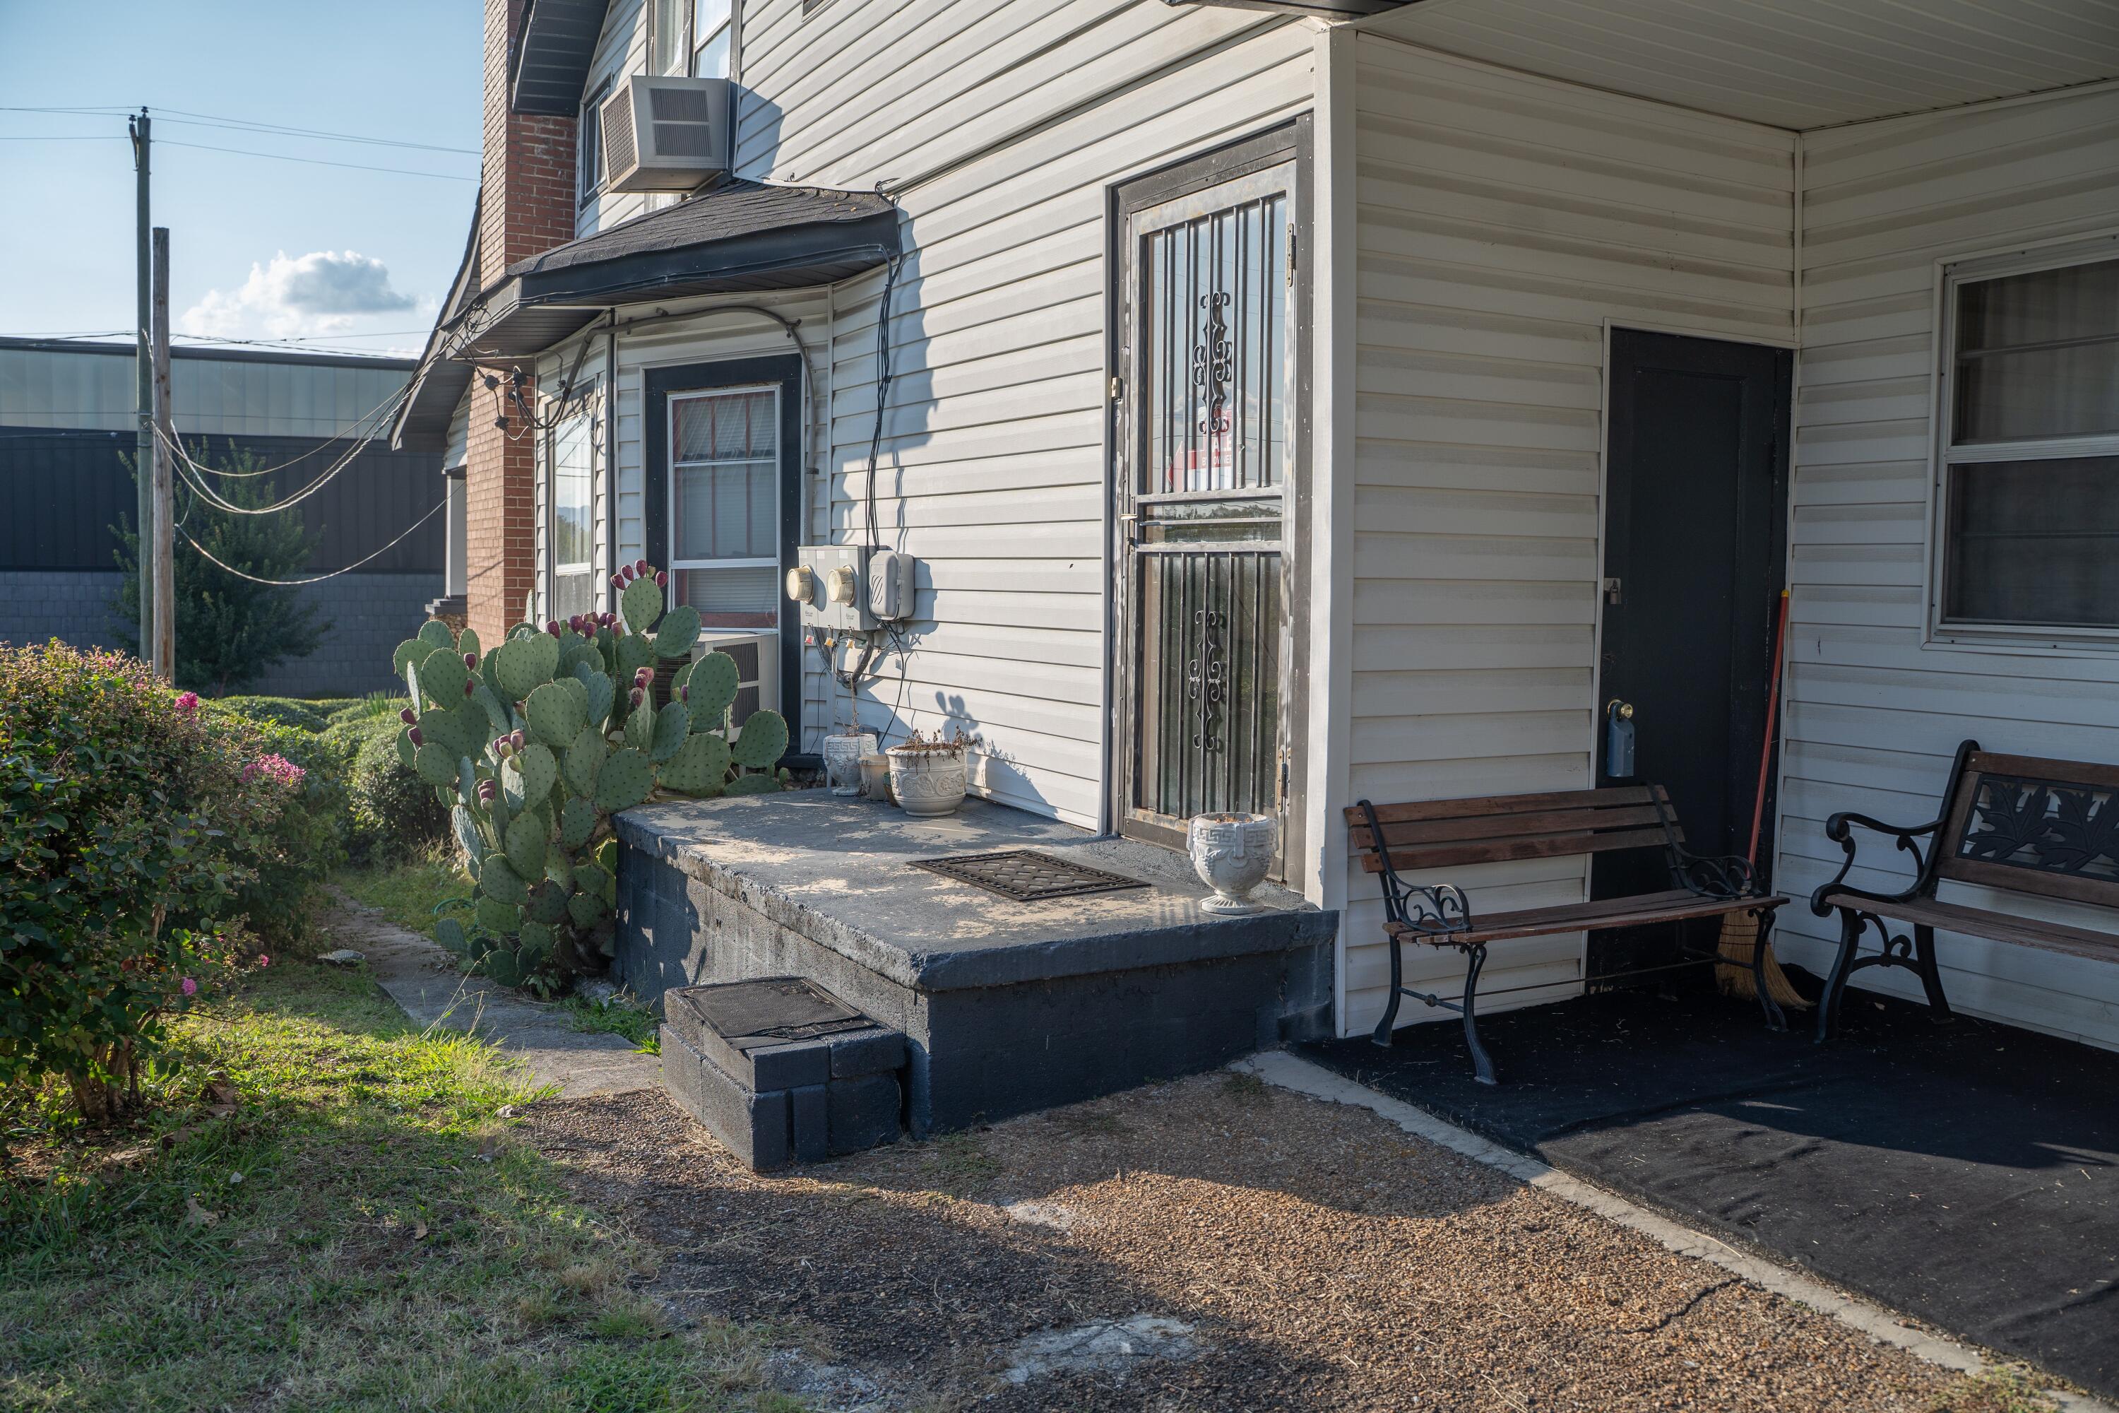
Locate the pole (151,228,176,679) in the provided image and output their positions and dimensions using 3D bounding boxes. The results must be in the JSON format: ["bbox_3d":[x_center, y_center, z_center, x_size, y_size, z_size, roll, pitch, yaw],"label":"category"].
[{"bbox_3d":[-9.338,-2.379,17.207,0.190,5.134,0.190,-2,5,-28],"label":"pole"}]

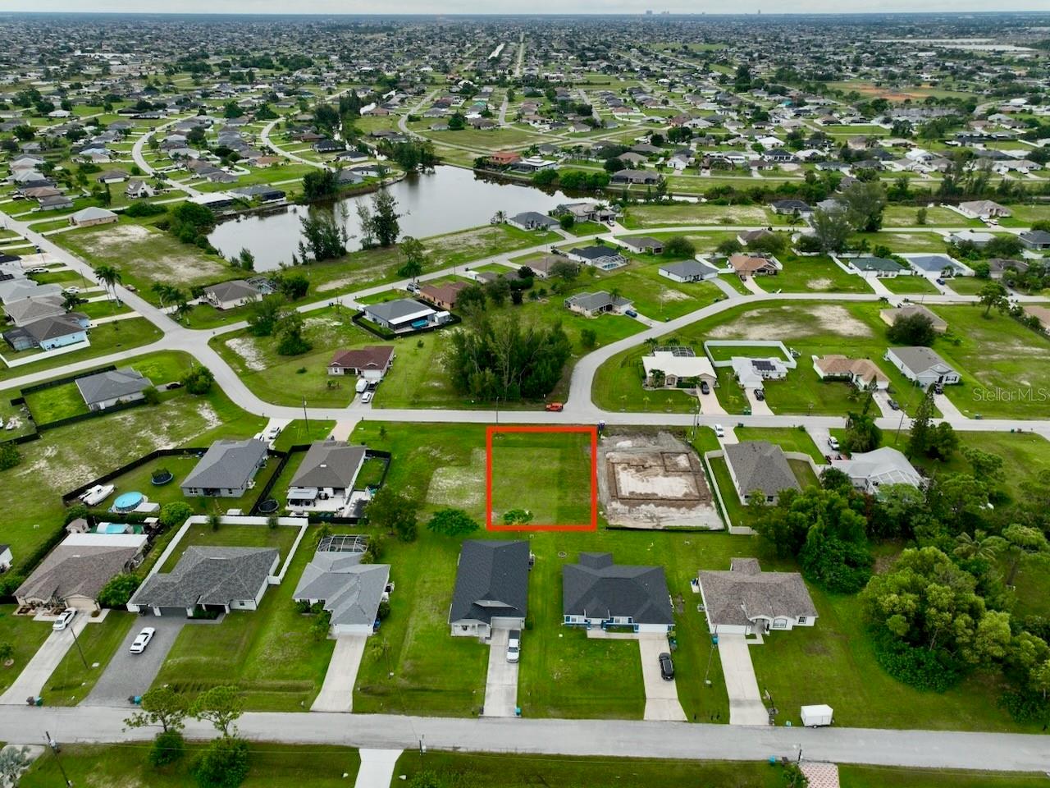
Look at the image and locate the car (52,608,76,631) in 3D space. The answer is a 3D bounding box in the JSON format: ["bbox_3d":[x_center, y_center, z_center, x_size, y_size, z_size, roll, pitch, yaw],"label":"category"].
[{"bbox_3d":[-79.157,38.672,125.649,1.850,1.450,4.700,-2,28,-4],"label":"car"}]

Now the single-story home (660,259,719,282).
[{"bbox_3d":[66.010,-50.100,292.800,18.090,5.400,13.270,-14,31,-25],"label":"single-story home"}]

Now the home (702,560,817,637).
[{"bbox_3d":[41.650,35.450,131.400,19.200,5.300,16.690,0,28,1],"label":"home"}]

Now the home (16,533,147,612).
[{"bbox_3d":[-83.410,32.440,137.270,16.890,5.300,18.900,0,28,0],"label":"home"}]

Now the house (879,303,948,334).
[{"bbox_3d":[131.870,-26.070,247.430,16.390,5.300,15.380,0,28,1],"label":"house"}]

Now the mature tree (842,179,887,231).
[{"bbox_3d":[161.870,-87.515,345.302,17.000,20.000,17.000,0,28,0],"label":"mature tree"}]

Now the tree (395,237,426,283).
[{"bbox_3d":[-44.301,-52.024,282.217,10.000,16.000,10.000,0,28,0],"label":"tree"}]

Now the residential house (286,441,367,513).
[{"bbox_3d":[-43.200,16.137,160.136,12.900,5.300,21.600,1,28,1],"label":"residential house"}]

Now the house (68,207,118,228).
[{"bbox_3d":[-214.718,-88.131,361.812,14.310,5.700,18.130,21,34,34],"label":"house"}]

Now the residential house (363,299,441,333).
[{"bbox_3d":[-42.738,-28.288,249.173,17.430,4.800,19.390,-23,35,-36],"label":"residential house"}]

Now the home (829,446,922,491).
[{"bbox_3d":[77.400,16.502,159.763,19.400,5.000,14.200,1,28,1],"label":"home"}]

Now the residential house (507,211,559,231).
[{"bbox_3d":[4.460,-83.802,353.702,18.300,5.600,19.270,-15,31,-26],"label":"residential house"}]

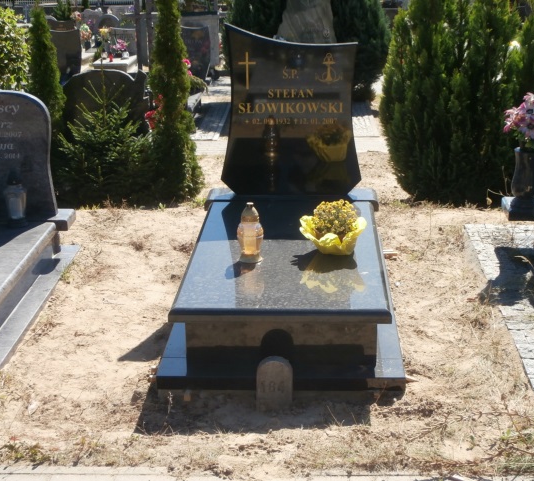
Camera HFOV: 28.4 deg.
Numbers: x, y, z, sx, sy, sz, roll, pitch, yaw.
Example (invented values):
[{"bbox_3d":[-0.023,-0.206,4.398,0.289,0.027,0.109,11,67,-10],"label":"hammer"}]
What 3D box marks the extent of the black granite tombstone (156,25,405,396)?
[{"bbox_3d":[0.084,-0.249,4.459,0.891,1.170,1.778,0,18,3],"label":"black granite tombstone"}]

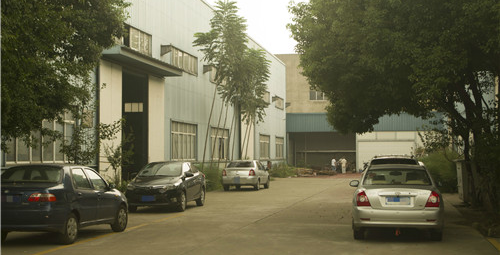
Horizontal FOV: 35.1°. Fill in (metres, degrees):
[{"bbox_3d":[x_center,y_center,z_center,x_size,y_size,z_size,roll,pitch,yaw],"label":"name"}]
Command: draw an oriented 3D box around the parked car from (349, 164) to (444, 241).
[{"bbox_3d":[3.159,1.528,16.786,1.760,1.460,4.500,0,-2,11],"label":"parked car"}]

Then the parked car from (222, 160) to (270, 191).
[{"bbox_3d":[-0.121,2.401,39.641,1.700,1.450,4.280,0,-2,12],"label":"parked car"}]

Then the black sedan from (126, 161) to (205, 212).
[{"bbox_3d":[-2.555,1.831,24.967,1.720,1.475,4.420,0,-2,10],"label":"black sedan"}]

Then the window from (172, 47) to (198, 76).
[{"bbox_3d":[-3.434,-3.508,41.994,0.150,1.080,5.220,0,-2,11],"label":"window"}]

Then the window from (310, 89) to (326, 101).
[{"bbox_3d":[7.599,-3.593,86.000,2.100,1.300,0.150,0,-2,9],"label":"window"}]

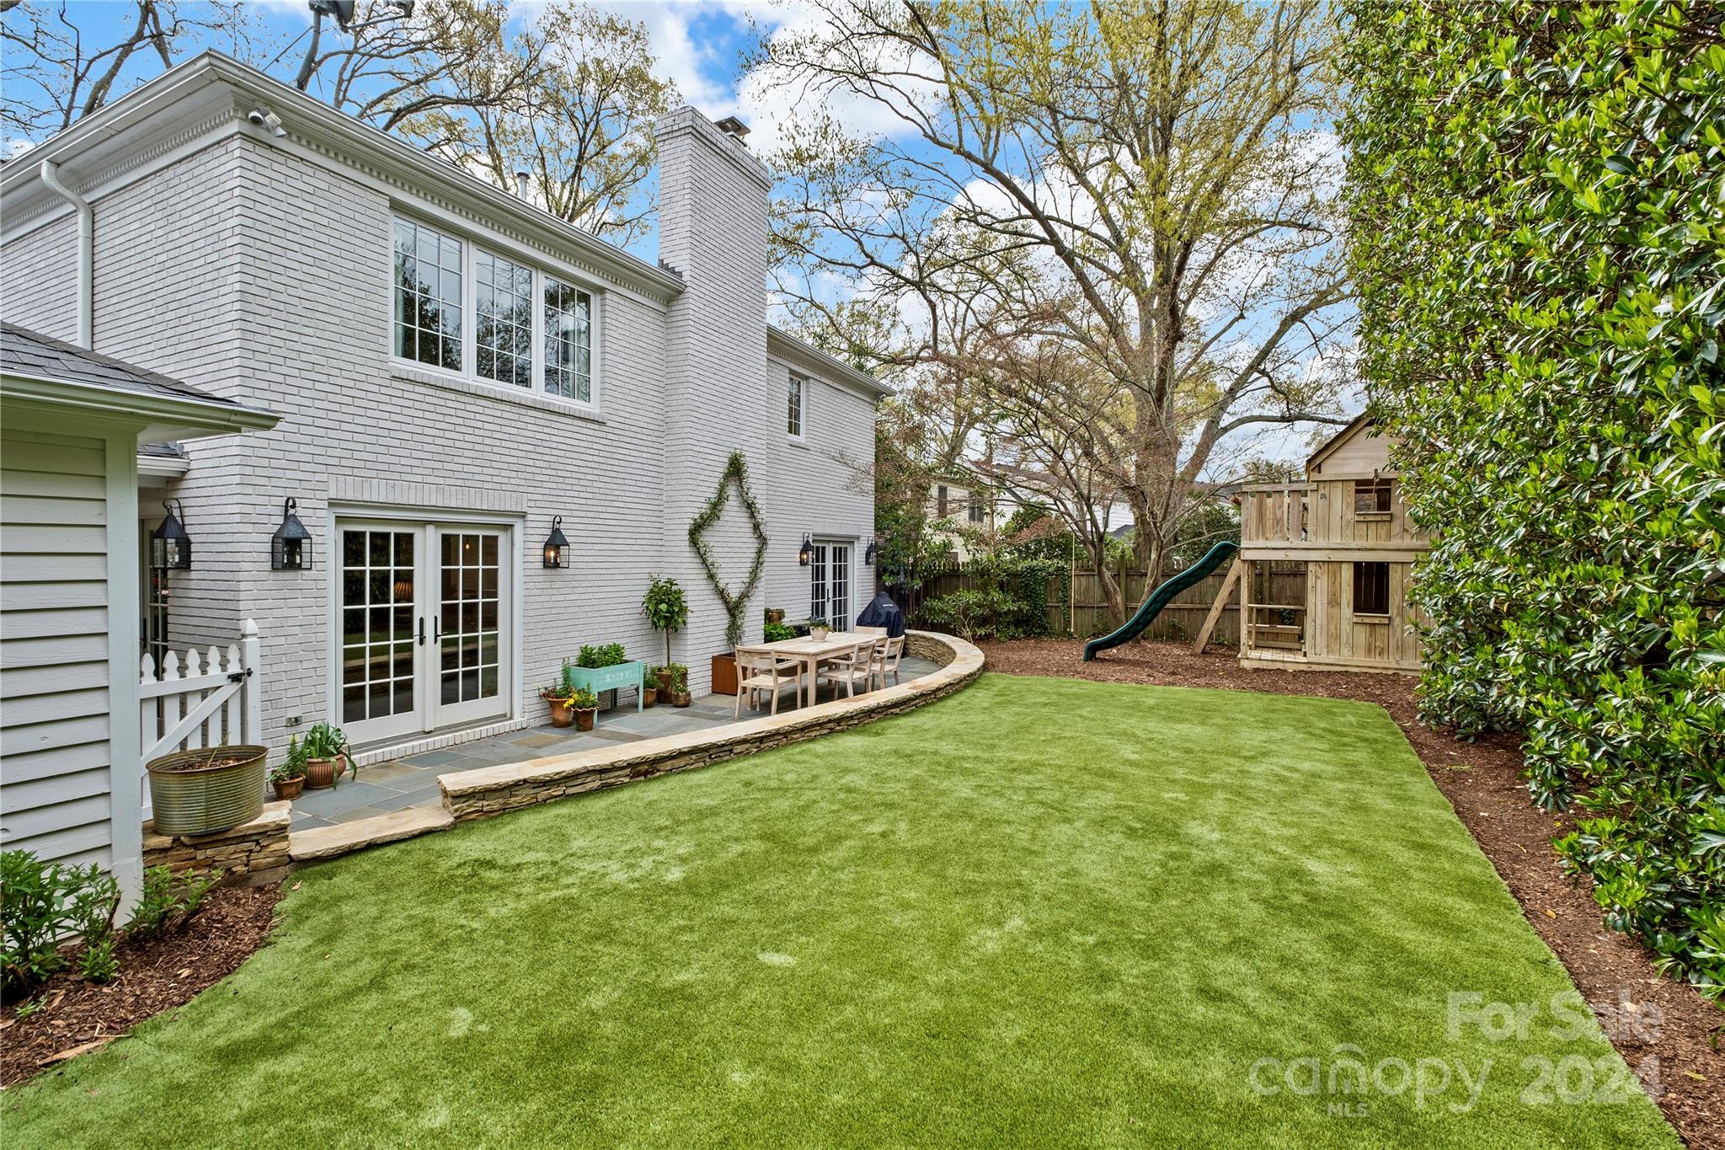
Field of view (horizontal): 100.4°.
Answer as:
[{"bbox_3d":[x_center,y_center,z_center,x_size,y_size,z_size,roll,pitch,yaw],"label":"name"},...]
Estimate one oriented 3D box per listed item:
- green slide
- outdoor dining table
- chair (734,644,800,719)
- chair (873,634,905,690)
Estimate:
[{"bbox_3d":[4.770,0.465,11.593,2.450,2.000,0.550,1,2,29],"label":"green slide"},{"bbox_3d":[-0.529,1.244,9.363,0.950,0.760,2.070,1,2,27],"label":"outdoor dining table"},{"bbox_3d":[-1.106,1.223,8.328,0.570,0.840,0.570,1,2,27],"label":"chair"},{"bbox_3d":[0.202,1.214,9.354,0.570,0.840,0.570,1,2,27],"label":"chair"}]

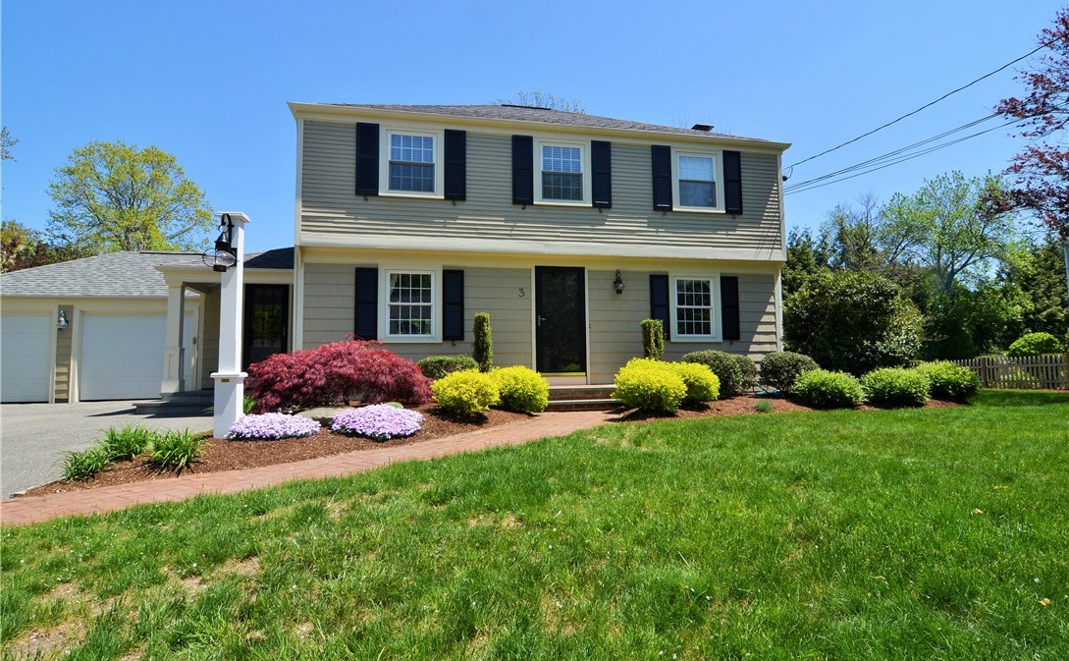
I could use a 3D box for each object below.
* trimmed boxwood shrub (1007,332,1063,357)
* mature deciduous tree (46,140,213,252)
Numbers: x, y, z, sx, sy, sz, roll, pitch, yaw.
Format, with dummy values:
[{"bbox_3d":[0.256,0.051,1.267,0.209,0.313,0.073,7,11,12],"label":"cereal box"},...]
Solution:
[{"bbox_3d":[16.716,0.748,17.754,1.450,1.400,1.400,0,-4,-11],"label":"trimmed boxwood shrub"},{"bbox_3d":[-20.965,-3.635,28.000,6.859,12.581,6.859,0,-3,-11],"label":"mature deciduous tree"}]

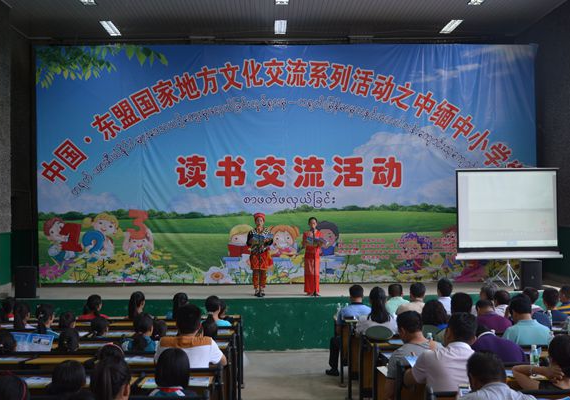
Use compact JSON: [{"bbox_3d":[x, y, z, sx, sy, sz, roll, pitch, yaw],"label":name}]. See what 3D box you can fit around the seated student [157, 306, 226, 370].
[{"bbox_3d":[-0.658,1.334,4.700,0.520,1.200,0.750,0,-1,-2],"label":"seated student"}]

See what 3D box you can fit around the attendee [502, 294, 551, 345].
[{"bbox_3d":[2.280,1.530,6.200,0.520,1.300,0.780,0,-1,-3],"label":"attendee"}]

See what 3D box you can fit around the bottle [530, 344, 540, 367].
[{"bbox_3d":[1.710,1.099,4.450,0.065,0.215,0.065,0,-1,-2],"label":"bottle"}]

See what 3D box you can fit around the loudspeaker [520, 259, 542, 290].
[{"bbox_3d":[5.060,1.500,13.300,0.390,0.610,0.370,-1,-1,12],"label":"loudspeaker"}]

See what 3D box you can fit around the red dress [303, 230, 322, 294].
[{"bbox_3d":[0.540,1.240,12.900,0.400,1.350,0.320,0,-1,0],"label":"red dress"}]

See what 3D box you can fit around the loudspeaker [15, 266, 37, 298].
[{"bbox_3d":[-5.150,1.640,12.920,0.390,0.610,0.370,0,-1,-15],"label":"loudspeaker"}]

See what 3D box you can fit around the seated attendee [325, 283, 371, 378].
[{"bbox_3d":[0.870,1.810,8.950,0.560,1.310,0.750,0,-1,-3],"label":"seated attendee"}]

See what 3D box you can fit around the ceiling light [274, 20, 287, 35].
[{"bbox_3d":[-0.103,-4.250,15.900,0.300,0.080,1.200,0,-1,-2],"label":"ceiling light"}]

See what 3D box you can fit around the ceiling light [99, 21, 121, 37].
[{"bbox_3d":[-3.945,-3.910,14.750,0.280,0.090,1.200,0,-1,-2],"label":"ceiling light"}]

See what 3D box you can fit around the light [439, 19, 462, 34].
[{"bbox_3d":[4.066,-4.265,15.900,0.300,0.080,1.200,0,-1,-2],"label":"light"}]

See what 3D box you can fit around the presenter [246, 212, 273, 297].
[{"bbox_3d":[-0.516,1.113,13.150,0.560,1.700,0.420,0,-1,-2],"label":"presenter"}]

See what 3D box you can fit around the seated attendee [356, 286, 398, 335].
[{"bbox_3d":[1.019,1.600,7.400,0.470,1.260,0.720,0,-1,-2],"label":"seated attendee"}]

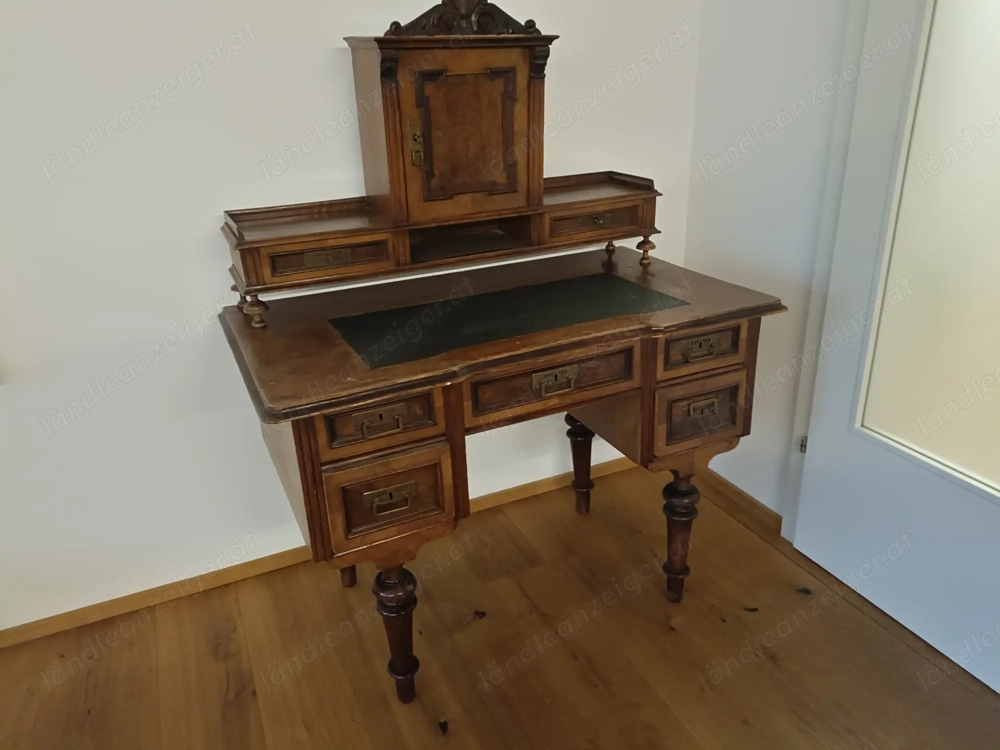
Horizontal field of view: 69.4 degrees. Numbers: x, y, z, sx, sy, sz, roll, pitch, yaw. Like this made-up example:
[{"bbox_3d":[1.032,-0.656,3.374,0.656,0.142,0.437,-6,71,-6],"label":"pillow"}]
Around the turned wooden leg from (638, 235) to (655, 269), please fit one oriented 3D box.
[{"bbox_3d":[0.383,-0.327,1.896,0.047,0.069,0.047,-2,23,1],"label":"turned wooden leg"}]

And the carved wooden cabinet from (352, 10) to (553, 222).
[{"bbox_3d":[-0.104,-0.605,1.627,0.412,0.454,0.235,-12,25,-23],"label":"carved wooden cabinet"}]

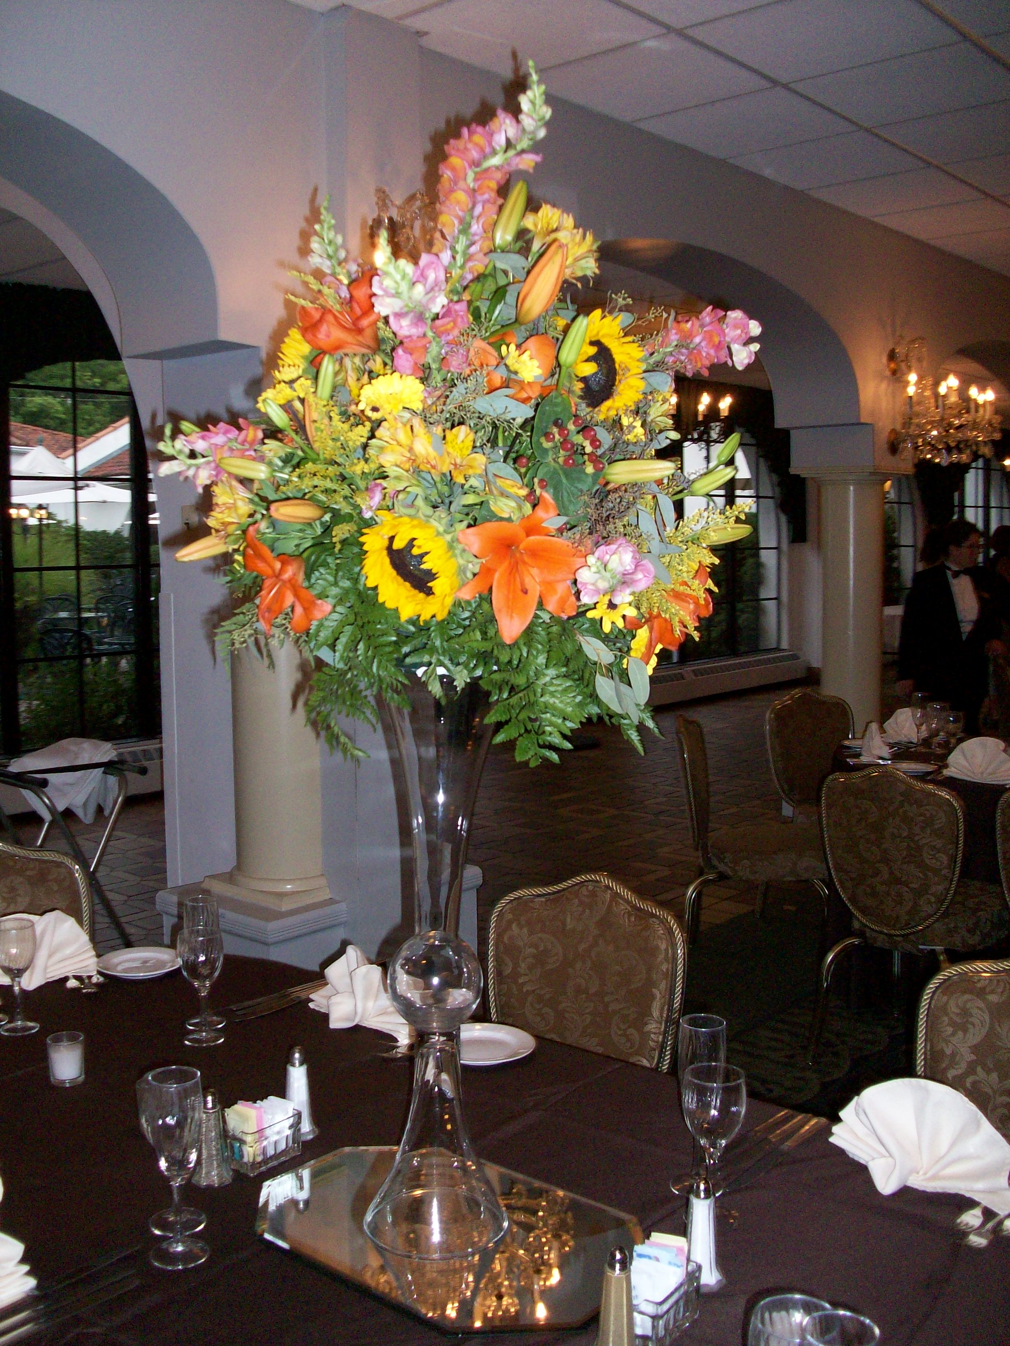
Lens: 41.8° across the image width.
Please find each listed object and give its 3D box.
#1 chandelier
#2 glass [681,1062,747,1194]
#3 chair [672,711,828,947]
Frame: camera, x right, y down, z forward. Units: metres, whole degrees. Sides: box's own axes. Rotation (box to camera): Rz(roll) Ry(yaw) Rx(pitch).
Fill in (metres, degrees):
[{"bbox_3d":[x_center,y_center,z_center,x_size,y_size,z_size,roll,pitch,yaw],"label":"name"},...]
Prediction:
[{"bbox_3d":[2.031,-1.254,6.100,0.460,0.560,0.460,5,8,41],"label":"chandelier"},{"bbox_3d":[0.256,0.577,1.617,0.075,0.178,0.075,0,6,0],"label":"glass"},{"bbox_3d":[0.934,0.643,4.931,0.570,0.940,0.450,1,6,10],"label":"chair"}]

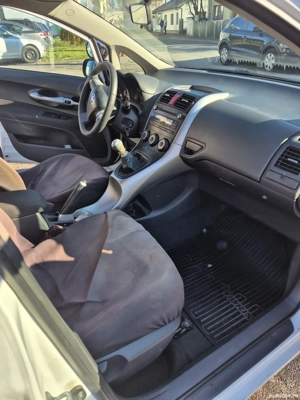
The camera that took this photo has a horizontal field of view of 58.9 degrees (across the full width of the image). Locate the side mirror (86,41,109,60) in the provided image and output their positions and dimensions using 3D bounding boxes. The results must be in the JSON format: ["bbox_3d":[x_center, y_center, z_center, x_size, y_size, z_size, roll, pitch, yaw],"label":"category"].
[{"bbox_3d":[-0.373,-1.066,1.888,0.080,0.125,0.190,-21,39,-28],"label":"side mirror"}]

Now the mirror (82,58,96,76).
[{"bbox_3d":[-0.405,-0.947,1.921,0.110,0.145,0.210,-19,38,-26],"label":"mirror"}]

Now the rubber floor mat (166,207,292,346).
[{"bbox_3d":[0.345,0.274,1.208,0.580,0.135,0.480,-26,41,-18],"label":"rubber floor mat"}]

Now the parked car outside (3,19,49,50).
[{"bbox_3d":[-6.988,-7.251,11.941,4.500,1.460,1.800,-4,34,-6],"label":"parked car outside"}]

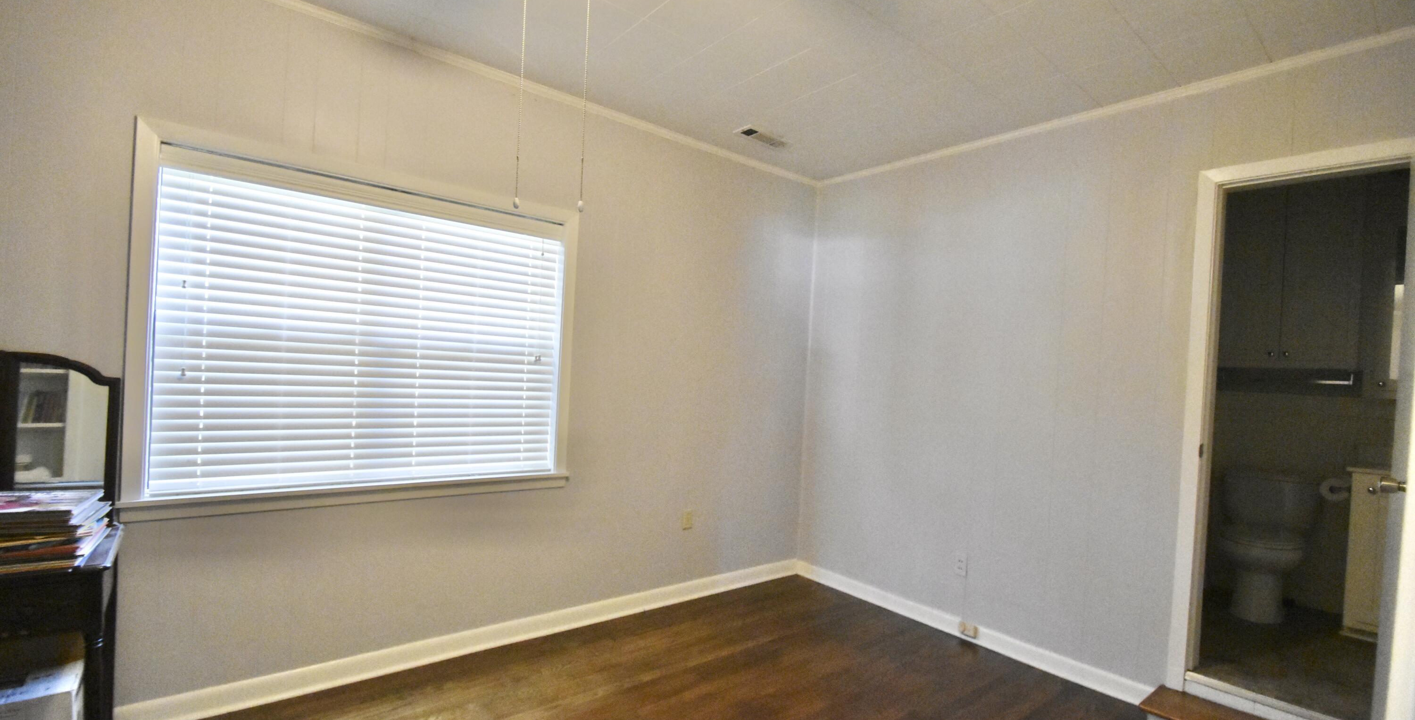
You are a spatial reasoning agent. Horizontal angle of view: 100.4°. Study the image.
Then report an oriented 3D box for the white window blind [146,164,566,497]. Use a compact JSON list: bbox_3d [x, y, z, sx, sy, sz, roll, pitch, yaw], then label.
[{"bbox_3d":[-1.374,-0.073,2.572,1.525,1.210,0.055,3,-1,-38],"label":"white window blind"}]

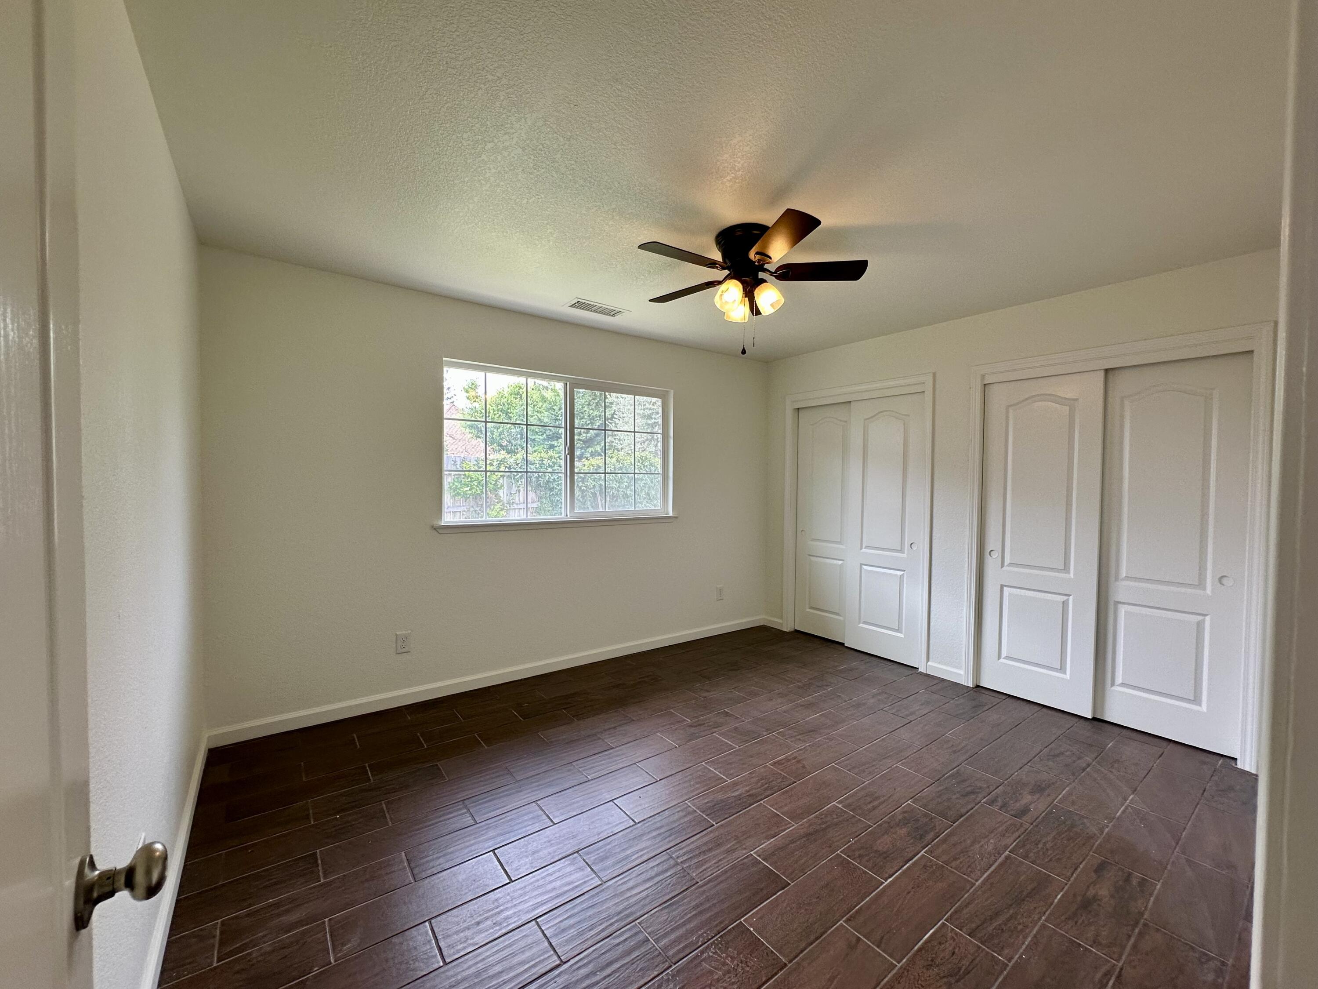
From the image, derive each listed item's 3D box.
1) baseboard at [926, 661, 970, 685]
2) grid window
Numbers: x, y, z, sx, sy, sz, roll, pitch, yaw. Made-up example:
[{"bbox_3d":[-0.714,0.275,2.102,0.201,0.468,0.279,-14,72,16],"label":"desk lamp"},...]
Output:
[{"bbox_3d":[1.989,1.233,3.689,0.018,0.084,0.259,-1,2,-36],"label":"baseboard"},{"bbox_3d":[-0.644,-0.332,3.844,1.772,1.014,0.080,-1,2,-36],"label":"grid window"}]

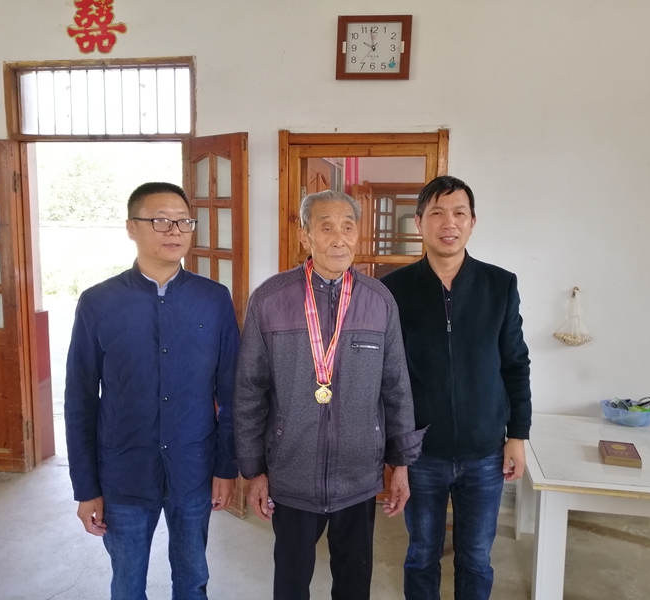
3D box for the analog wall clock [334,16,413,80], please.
[{"bbox_3d":[0.252,-1.293,3.093,0.376,0.308,0.040,4,8,9],"label":"analog wall clock"}]

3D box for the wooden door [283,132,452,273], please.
[{"bbox_3d":[0.184,0.117,3.333,0.900,2.047,0.090,2,7,10],"label":"wooden door"}]

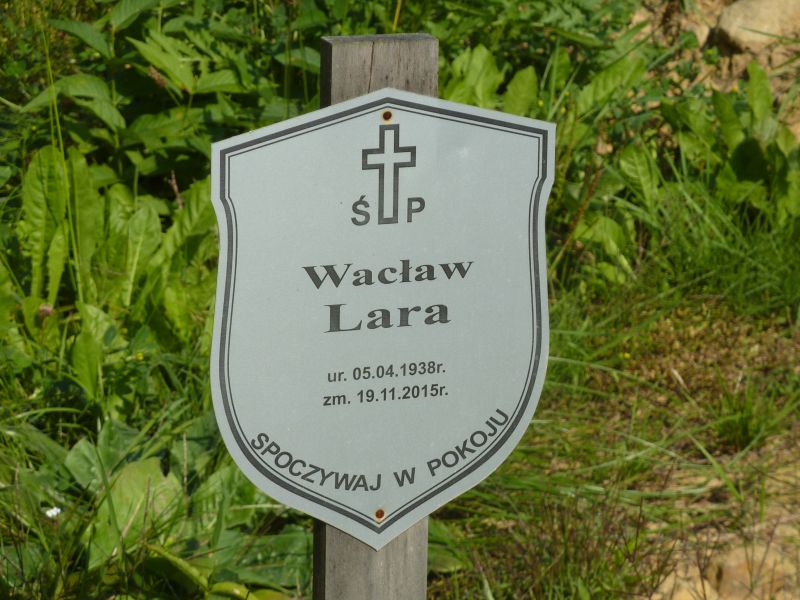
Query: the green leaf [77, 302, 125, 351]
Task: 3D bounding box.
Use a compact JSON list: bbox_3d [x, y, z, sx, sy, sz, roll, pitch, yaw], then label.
[{"bbox_3d":[-0.257,0.023,3.920,0.043,0.036,0.030,1,12,0],"label":"green leaf"}]

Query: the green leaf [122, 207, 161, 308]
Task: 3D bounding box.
[{"bbox_3d":[-0.226,-0.039,3.970,0.035,0.084,0.035,1,12,0],"label":"green leaf"}]

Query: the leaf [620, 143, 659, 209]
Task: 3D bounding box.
[{"bbox_3d":[0.216,-0.111,4.080,0.038,0.053,0.030,1,12,0],"label":"leaf"}]

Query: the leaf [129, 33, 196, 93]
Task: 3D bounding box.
[{"bbox_3d":[-0.216,-0.216,4.120,0.062,0.046,0.045,1,12,0],"label":"leaf"}]

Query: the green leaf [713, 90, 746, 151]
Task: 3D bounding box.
[{"bbox_3d":[0.341,-0.186,4.700,0.025,0.068,0.025,-21,11,-5],"label":"green leaf"}]

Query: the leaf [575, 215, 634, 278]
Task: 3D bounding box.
[{"bbox_3d":[0.199,-0.052,4.400,0.052,0.066,0.035,-24,11,-5],"label":"leaf"}]

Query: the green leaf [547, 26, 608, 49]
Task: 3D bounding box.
[{"bbox_3d":[0.170,-0.249,4.300,0.059,0.014,0.035,1,12,0],"label":"green leaf"}]

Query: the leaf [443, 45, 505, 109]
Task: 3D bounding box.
[{"bbox_3d":[0.075,-0.223,4.650,0.059,0.085,0.035,5,11,-6],"label":"leaf"}]

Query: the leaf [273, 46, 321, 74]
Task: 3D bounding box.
[{"bbox_3d":[-0.089,-0.221,4.200,0.058,0.021,0.035,1,12,0],"label":"leaf"}]

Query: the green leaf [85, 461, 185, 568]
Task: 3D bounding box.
[{"bbox_3d":[-0.217,0.174,3.720,0.081,0.083,0.050,1,12,0],"label":"green leaf"}]

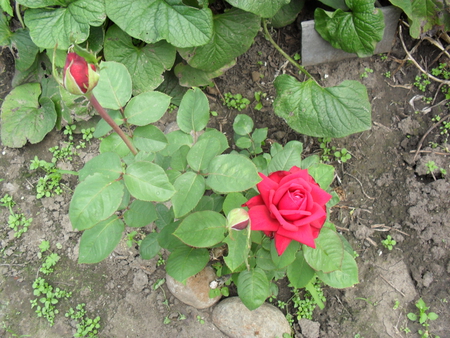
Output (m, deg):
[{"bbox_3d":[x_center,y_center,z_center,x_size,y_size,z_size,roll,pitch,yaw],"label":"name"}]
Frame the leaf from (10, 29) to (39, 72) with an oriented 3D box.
[{"bbox_3d":[-0.478,-0.283,1.080,0.074,0.040,0.101,-30,82,-17],"label":"leaf"}]

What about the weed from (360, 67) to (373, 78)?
[{"bbox_3d":[0.352,-0.240,1.134,0.030,0.018,0.028,0,55,0],"label":"weed"}]

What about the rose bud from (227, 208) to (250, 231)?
[{"bbox_3d":[0.018,0.067,0.600,0.028,0.028,0.036,-8,35,-12],"label":"rose bud"}]

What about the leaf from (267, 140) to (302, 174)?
[{"bbox_3d":[0.105,-0.018,0.766,0.056,0.025,0.082,27,62,16],"label":"leaf"}]

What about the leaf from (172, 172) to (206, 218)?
[{"bbox_3d":[-0.054,0.040,0.690,0.050,0.018,0.082,27,70,9],"label":"leaf"}]

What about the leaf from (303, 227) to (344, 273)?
[{"bbox_3d":[0.152,0.124,0.701,0.061,0.025,0.079,-26,62,-15],"label":"leaf"}]

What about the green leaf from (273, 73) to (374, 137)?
[{"bbox_3d":[0.201,-0.128,0.930,0.189,0.050,0.128,-10,72,2],"label":"green leaf"}]

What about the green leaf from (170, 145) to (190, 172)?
[{"bbox_3d":[-0.068,-0.016,0.727,0.036,0.012,0.043,-5,77,-2],"label":"green leaf"}]

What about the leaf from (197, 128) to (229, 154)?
[{"bbox_3d":[-0.021,-0.042,0.700,0.056,0.014,0.044,10,67,4],"label":"leaf"}]

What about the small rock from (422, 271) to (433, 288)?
[{"bbox_3d":[0.385,0.210,0.865,0.021,0.018,0.030,0,58,0],"label":"small rock"}]

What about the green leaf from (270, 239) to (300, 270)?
[{"bbox_3d":[0.098,0.137,0.740,0.048,0.018,0.055,24,69,14],"label":"green leaf"}]

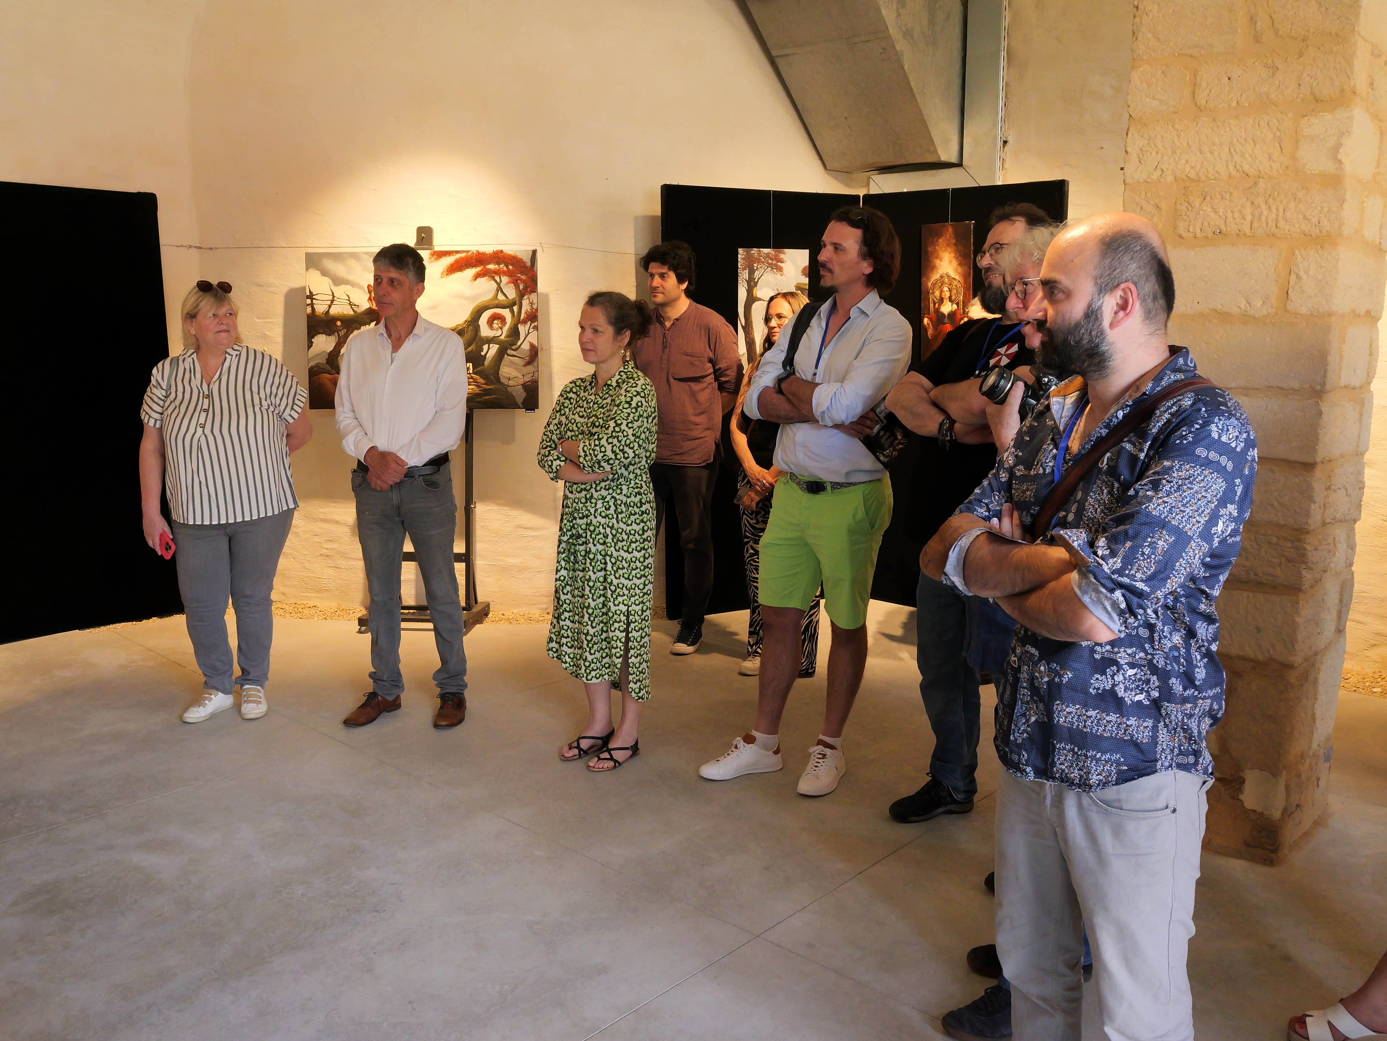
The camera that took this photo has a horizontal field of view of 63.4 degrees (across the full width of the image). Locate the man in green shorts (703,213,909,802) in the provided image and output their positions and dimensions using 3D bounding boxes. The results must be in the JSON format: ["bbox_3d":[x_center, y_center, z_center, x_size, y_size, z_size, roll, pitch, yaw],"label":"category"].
[{"bbox_3d":[0.367,-0.063,3.605,0.590,1.832,0.500,7,13,36],"label":"man in green shorts"}]

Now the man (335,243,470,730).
[{"bbox_3d":[-1.091,-0.124,4.194,0.520,1.761,0.380,1,10,10],"label":"man"}]

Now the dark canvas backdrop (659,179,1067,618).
[{"bbox_3d":[0.813,-0.584,5.680,1.902,2.130,0.619,1,10,6],"label":"dark canvas backdrop"}]

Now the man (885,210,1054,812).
[{"bbox_3d":[0.793,0.050,3.094,0.500,1.784,0.600,-6,12,-29],"label":"man"}]

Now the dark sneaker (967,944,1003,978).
[{"bbox_3d":[0.775,0.992,2.579,0.290,0.110,0.105,1,10,5],"label":"dark sneaker"}]

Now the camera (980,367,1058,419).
[{"bbox_3d":[0.660,-0.247,2.258,0.160,0.105,0.135,24,5,-13],"label":"camera"}]

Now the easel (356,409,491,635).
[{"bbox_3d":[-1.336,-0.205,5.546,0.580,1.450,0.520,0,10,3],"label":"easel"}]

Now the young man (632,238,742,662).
[{"bbox_3d":[-0.048,-0.346,5.199,0.540,1.837,0.380,8,13,39],"label":"young man"}]

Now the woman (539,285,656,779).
[{"bbox_3d":[-0.316,0.036,3.786,0.380,1.582,0.440,-10,14,-42],"label":"woman"}]

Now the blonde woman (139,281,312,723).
[{"bbox_3d":[-1.773,-0.063,4.227,0.620,1.635,0.400,1,10,8],"label":"blonde woman"}]

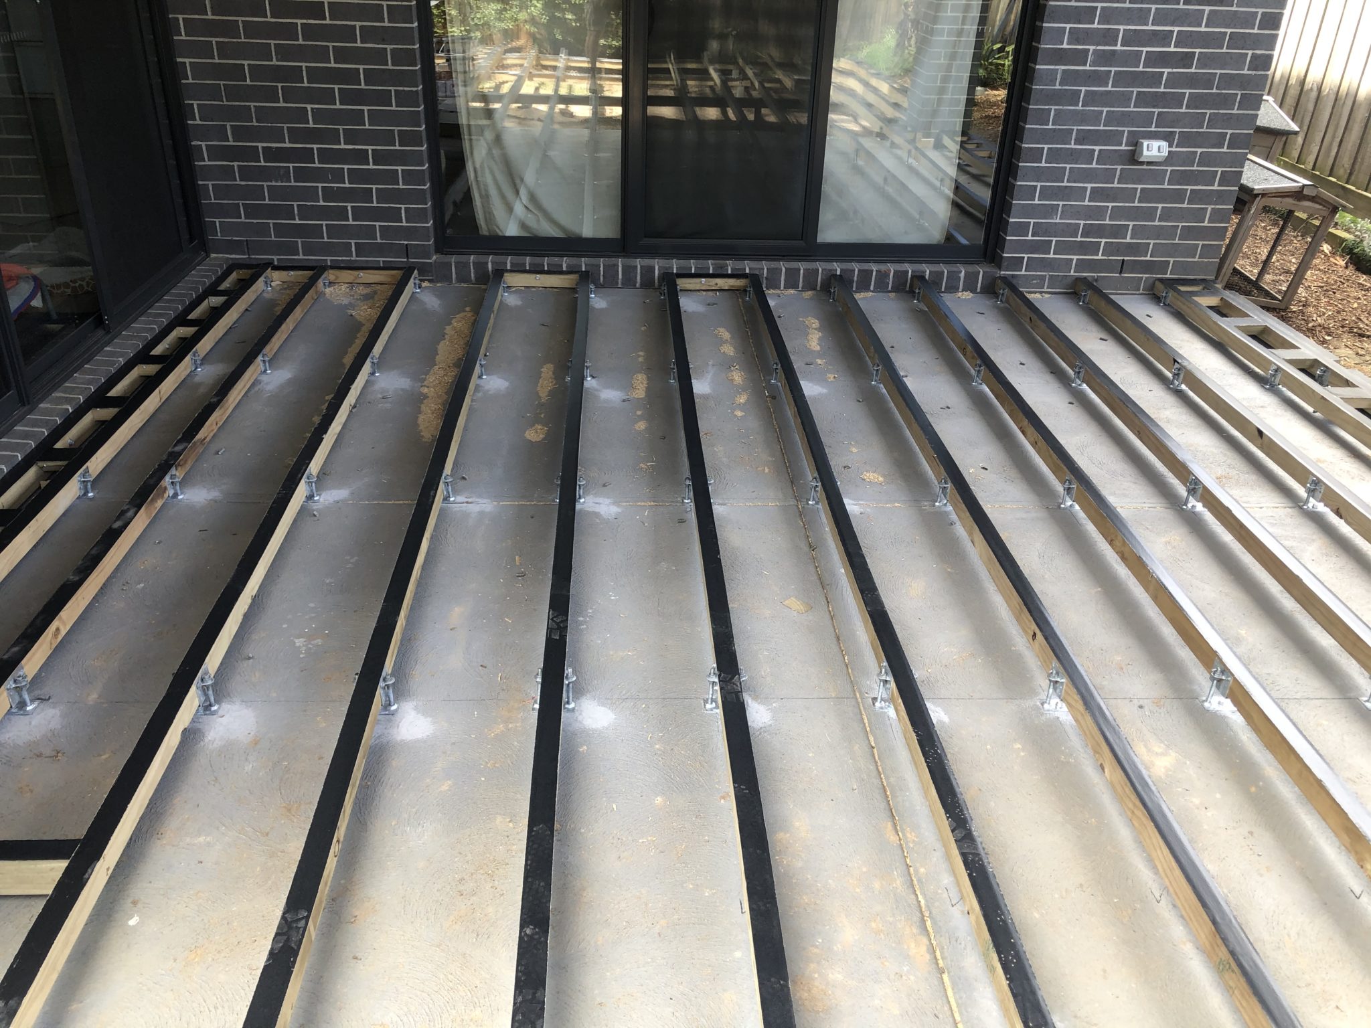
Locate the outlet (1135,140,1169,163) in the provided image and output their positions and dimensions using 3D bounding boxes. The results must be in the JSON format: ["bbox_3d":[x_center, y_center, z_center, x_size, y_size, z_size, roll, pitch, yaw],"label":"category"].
[{"bbox_3d":[2.141,-1.661,5.082,0.115,0.087,0.082,0,29,-3],"label":"outlet"}]

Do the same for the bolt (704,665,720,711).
[{"bbox_3d":[0.059,0.398,2.520,0.030,0.110,0.031,0,29,-3],"label":"bolt"}]

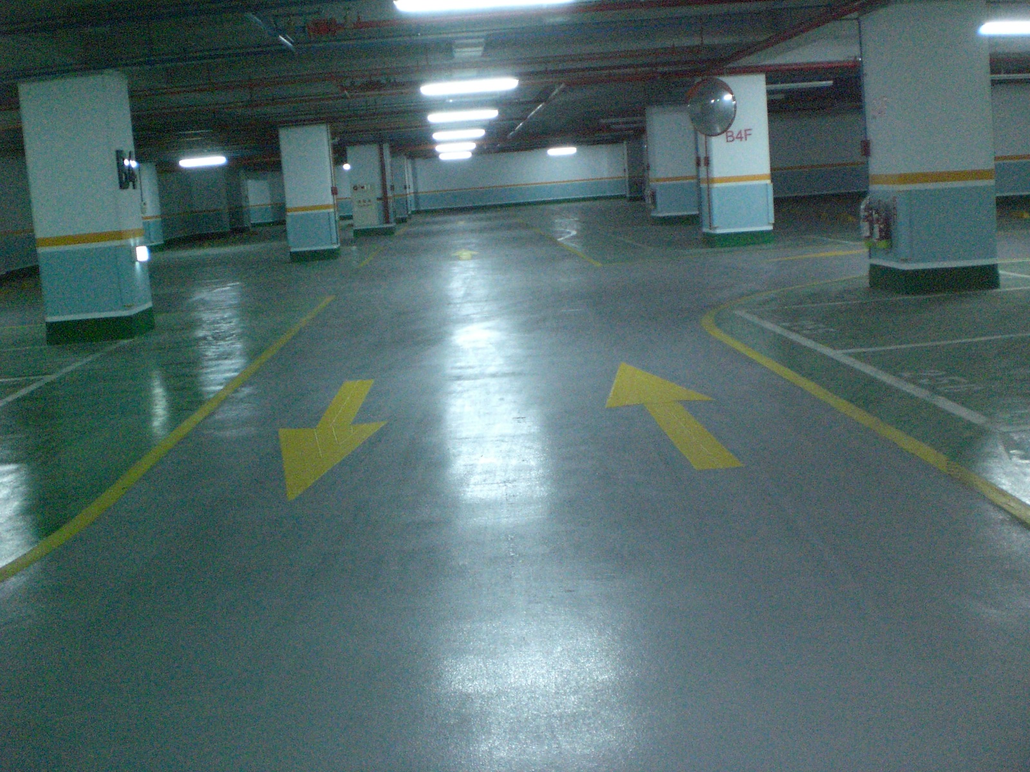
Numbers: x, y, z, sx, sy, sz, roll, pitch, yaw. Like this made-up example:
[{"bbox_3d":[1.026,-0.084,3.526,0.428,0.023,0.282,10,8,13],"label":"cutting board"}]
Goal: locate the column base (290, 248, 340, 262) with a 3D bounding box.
[{"bbox_3d":[-3.908,-2.598,22.352,0.907,0.227,0.870,-5,10,-2],"label":"column base"}]

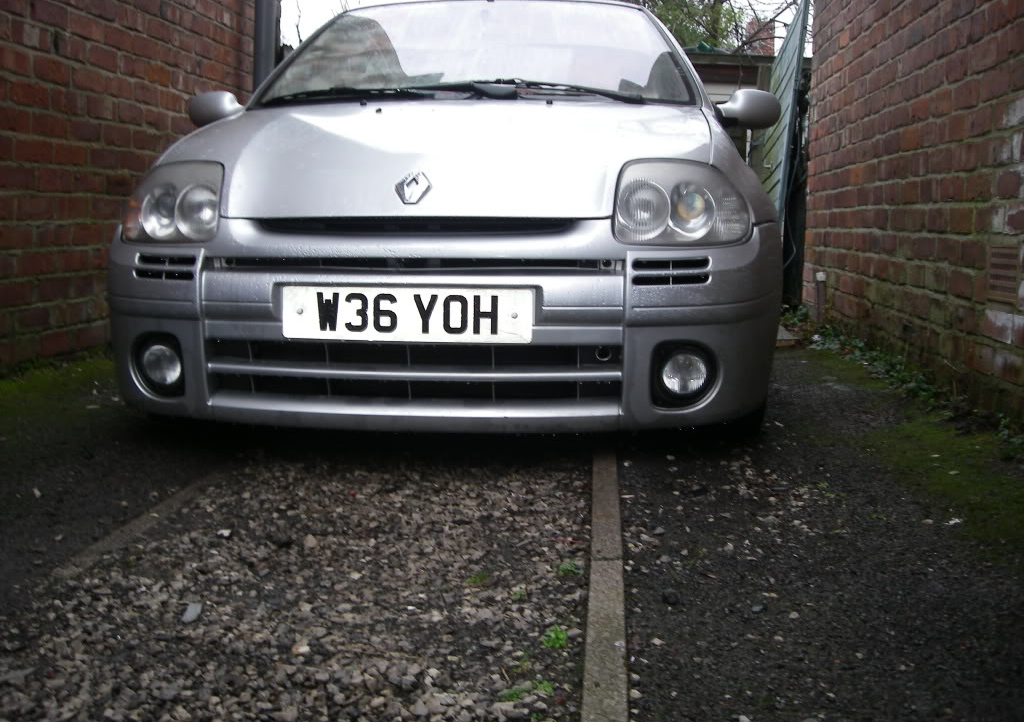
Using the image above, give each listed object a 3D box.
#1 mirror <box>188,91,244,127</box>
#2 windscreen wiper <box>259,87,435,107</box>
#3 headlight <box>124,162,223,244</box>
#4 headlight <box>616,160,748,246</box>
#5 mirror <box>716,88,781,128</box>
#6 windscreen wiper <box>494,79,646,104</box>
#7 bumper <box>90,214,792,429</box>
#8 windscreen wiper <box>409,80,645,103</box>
[{"bbox_3d":[-0.929,-0.790,3.555,0.200,0.122,0.130,1,7,5],"label":"mirror"},{"bbox_3d":[-0.476,-0.739,3.172,0.560,0.050,0.070,3,8,22],"label":"windscreen wiper"},{"bbox_3d":[-0.771,-0.353,2.534,0.330,0.190,0.250,1,7,5],"label":"headlight"},{"bbox_3d":[0.374,-0.335,2.434,0.330,0.190,0.250,1,7,5],"label":"headlight"},{"bbox_3d":[0.720,-0.764,3.412,0.200,0.122,0.130,1,7,5],"label":"mirror"},{"bbox_3d":[0.161,-0.739,3.085,0.430,0.050,0.075,6,7,-2],"label":"windscreen wiper"},{"bbox_3d":[-0.199,-0.098,2.525,1.630,0.460,0.480,1,7,5],"label":"bumper"},{"bbox_3d":[0.037,-0.739,3.081,0.650,0.070,0.100,1,7,5],"label":"windscreen wiper"}]

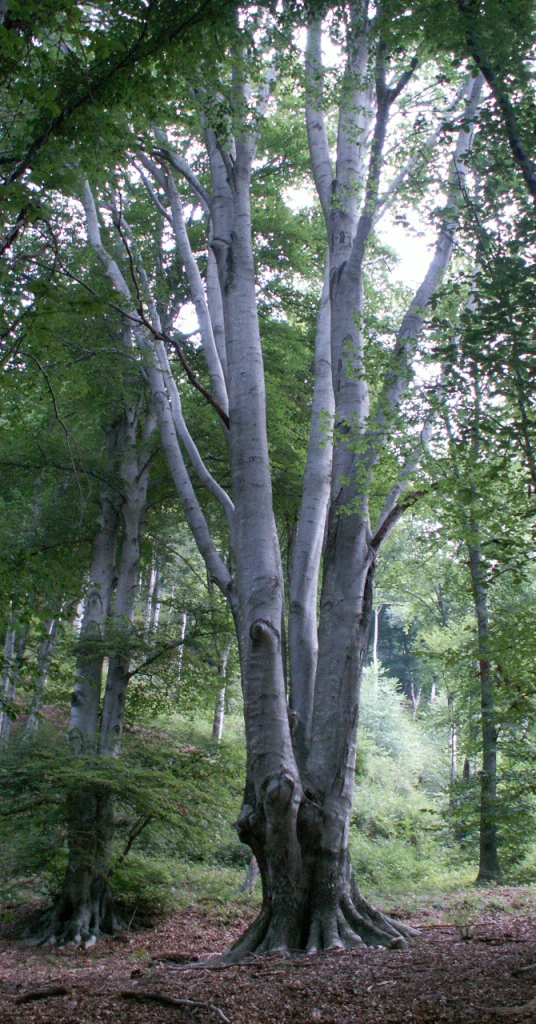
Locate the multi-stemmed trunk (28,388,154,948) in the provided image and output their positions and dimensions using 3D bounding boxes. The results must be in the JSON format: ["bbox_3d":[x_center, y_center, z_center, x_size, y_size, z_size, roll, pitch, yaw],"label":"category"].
[{"bbox_3d":[-3.225,2.479,19.671,2.150,10.520,2.000,0,-18,0],"label":"multi-stemmed trunk"}]

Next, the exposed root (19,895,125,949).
[{"bbox_3d":[-3.361,6.987,17.717,1.760,0.730,1.400,0,-18,0],"label":"exposed root"}]

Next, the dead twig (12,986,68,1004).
[{"bbox_3d":[-2.269,4.859,10.418,0.120,0.080,0.640,-16,-23,40],"label":"dead twig"}]

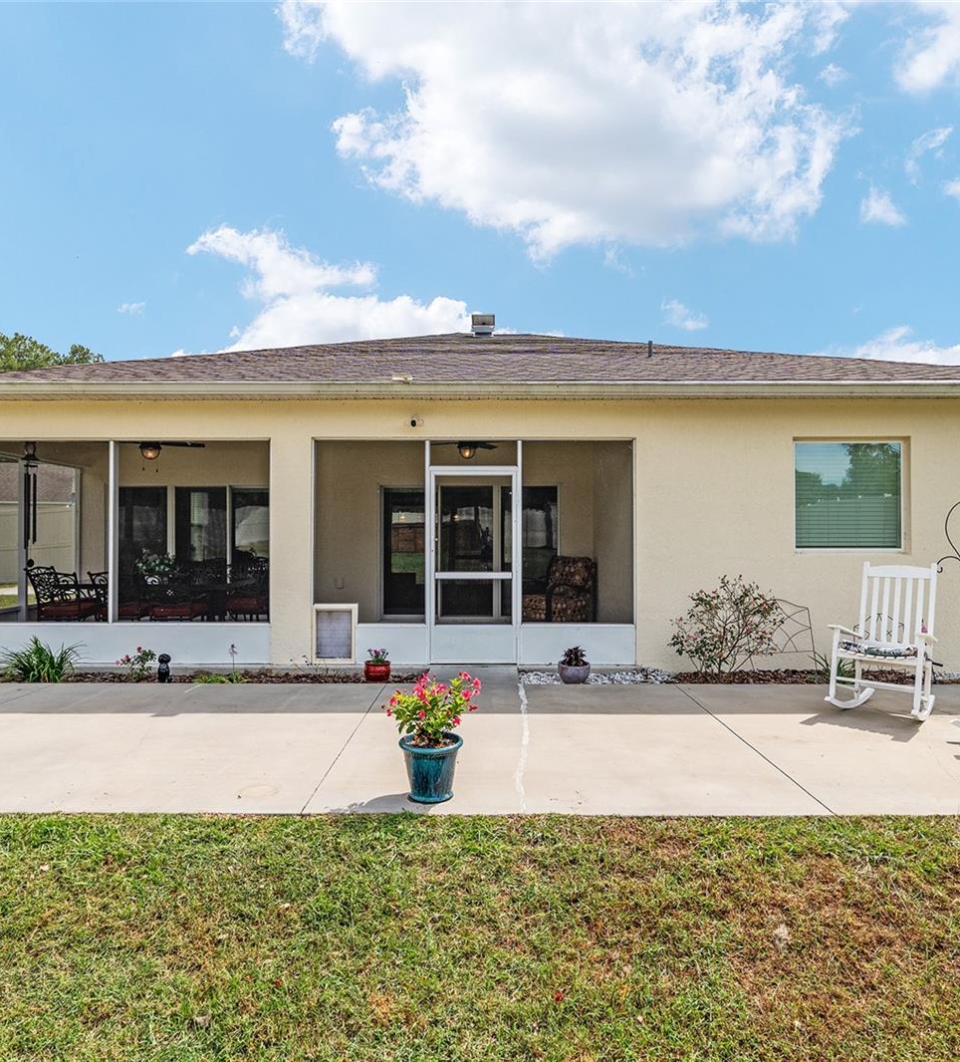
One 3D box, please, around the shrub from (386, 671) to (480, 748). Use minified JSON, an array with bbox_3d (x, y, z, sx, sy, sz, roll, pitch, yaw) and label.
[{"bbox_3d":[-0.252,0.950,3.820,0.500,0.390,0.430,0,0,0],"label":"shrub"}]

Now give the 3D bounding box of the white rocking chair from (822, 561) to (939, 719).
[{"bbox_3d":[3.148,0.837,5.484,0.890,1.165,0.650,0,0,-45],"label":"white rocking chair"}]

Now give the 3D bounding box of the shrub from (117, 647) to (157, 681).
[{"bbox_3d":[-3.280,1.260,6.800,0.350,0.320,0.310,0,0,0],"label":"shrub"}]

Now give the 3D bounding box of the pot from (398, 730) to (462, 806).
[{"bbox_3d":[-0.261,1.275,3.818,0.344,0.290,0.344,0,0,0],"label":"pot"}]

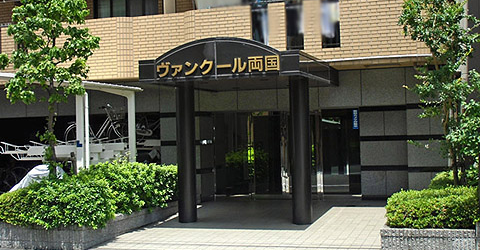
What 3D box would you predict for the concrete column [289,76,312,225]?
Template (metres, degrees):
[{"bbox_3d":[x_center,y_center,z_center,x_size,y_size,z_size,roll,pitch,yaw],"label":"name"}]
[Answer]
[{"bbox_3d":[1.075,0.443,12.694,0.320,2.583,0.320,-2,-2,18],"label":"concrete column"}]

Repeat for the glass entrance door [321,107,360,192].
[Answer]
[{"bbox_3d":[2.210,0.592,15.844,0.873,1.866,0.090,-2,-2,18],"label":"glass entrance door"}]

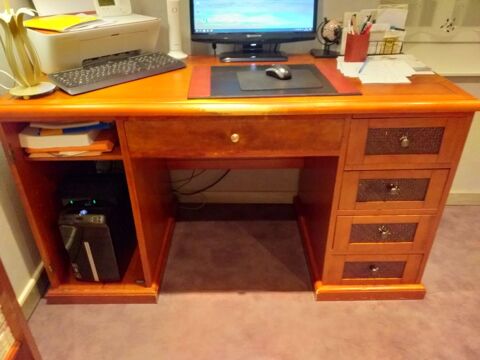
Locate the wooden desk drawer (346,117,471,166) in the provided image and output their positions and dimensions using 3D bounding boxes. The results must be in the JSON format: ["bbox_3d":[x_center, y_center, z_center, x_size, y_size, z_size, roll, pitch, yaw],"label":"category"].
[{"bbox_3d":[0.489,-0.208,1.243,0.342,0.158,0.418,0,29,0],"label":"wooden desk drawer"}]

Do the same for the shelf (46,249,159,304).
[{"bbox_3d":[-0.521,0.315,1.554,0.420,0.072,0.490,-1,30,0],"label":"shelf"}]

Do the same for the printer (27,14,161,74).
[{"bbox_3d":[-0.542,-0.527,1.395,0.242,0.147,0.444,26,39,38],"label":"printer"}]

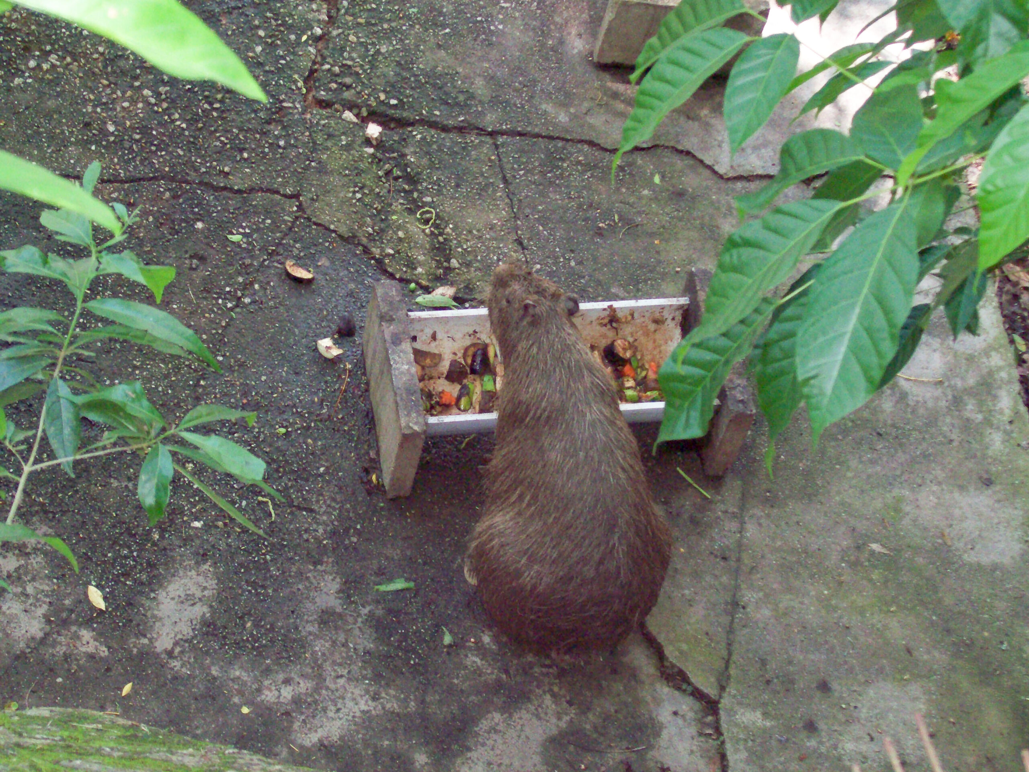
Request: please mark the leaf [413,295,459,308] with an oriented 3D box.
[{"bbox_3d":[-0.186,-0.201,4.916,0.108,0.011,0.028,9,55,-5],"label":"leaf"}]

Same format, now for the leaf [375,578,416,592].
[{"bbox_3d":[-0.256,0.430,4.471,0.090,0.013,0.023,-6,58,-15],"label":"leaf"}]

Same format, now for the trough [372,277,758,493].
[{"bbox_3d":[0.087,-0.012,4.693,0.786,0.257,0.400,-3,57,-14],"label":"trough"}]

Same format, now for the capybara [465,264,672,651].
[{"bbox_3d":[0.088,0.119,4.489,0.434,0.482,0.869,-3,57,-13],"label":"capybara"}]

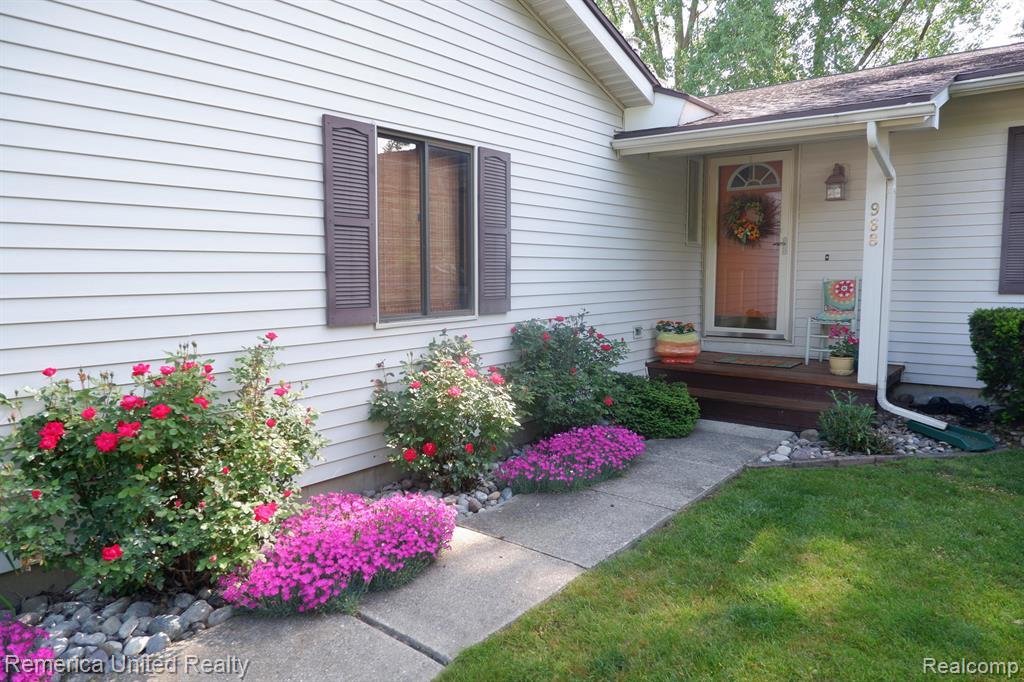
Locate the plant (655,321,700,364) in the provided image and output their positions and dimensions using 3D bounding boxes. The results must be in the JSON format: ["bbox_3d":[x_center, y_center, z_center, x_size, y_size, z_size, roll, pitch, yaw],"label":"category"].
[{"bbox_3d":[1.749,0.009,6.804,0.450,0.440,0.450,5,8,40],"label":"plant"}]

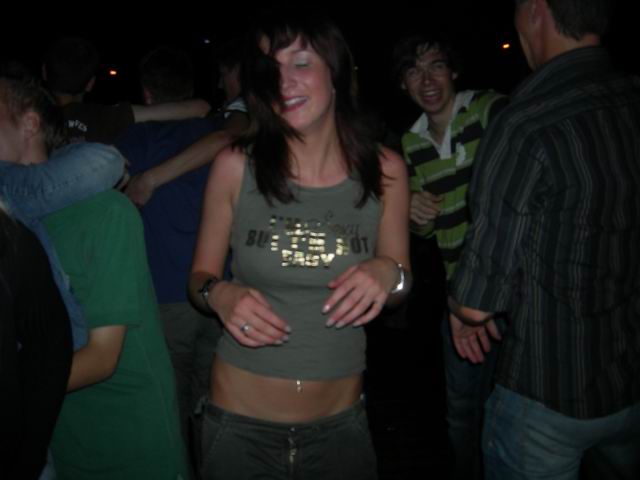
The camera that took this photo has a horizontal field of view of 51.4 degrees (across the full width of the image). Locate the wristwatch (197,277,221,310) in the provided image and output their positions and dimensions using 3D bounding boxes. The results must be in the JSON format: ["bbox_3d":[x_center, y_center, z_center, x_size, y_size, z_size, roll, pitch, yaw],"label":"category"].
[{"bbox_3d":[-0.183,0.094,1.170,0.058,0.060,0.013,-7,4,-33],"label":"wristwatch"}]

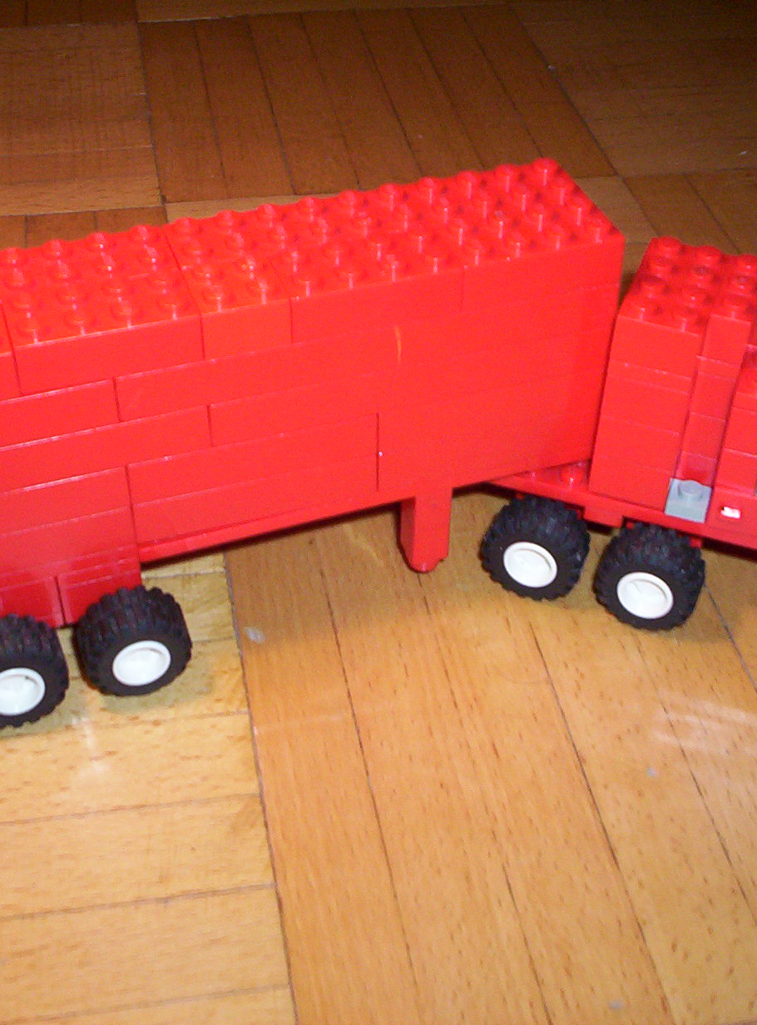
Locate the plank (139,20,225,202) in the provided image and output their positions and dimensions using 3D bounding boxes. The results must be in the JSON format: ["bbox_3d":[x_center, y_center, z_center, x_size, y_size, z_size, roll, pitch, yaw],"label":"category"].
[{"bbox_3d":[-0.067,-0.135,0.506,0.020,0.008,0.140,-5,41,-9],"label":"plank"}]

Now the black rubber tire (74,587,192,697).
[{"bbox_3d":[-0.048,0.025,0.292,0.021,0.021,0.012,-11,42,-15],"label":"black rubber tire"}]

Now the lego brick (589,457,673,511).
[{"bbox_3d":[0.056,-0.014,0.309,0.016,0.011,0.026,14,41,14],"label":"lego brick"}]

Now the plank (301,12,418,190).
[{"bbox_3d":[-0.007,-0.136,0.493,0.019,0.008,0.133,-6,42,-8],"label":"plank"}]

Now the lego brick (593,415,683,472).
[{"bbox_3d":[0.056,-0.022,0.303,0.016,0.011,0.026,14,41,14],"label":"lego brick"}]

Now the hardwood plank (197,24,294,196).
[{"bbox_3d":[-0.045,-0.132,0.488,0.019,0.008,0.133,-6,42,-7],"label":"hardwood plank"}]

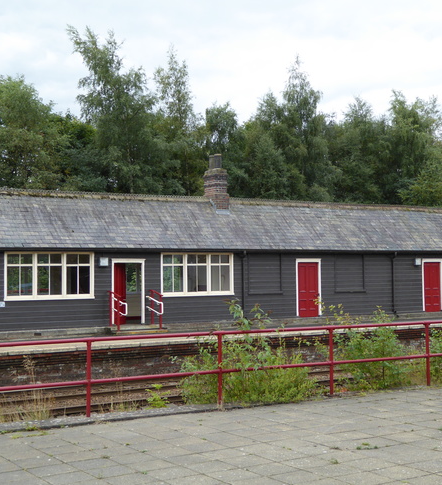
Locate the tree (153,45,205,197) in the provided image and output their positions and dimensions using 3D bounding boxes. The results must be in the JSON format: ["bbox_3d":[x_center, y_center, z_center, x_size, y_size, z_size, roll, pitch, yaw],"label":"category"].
[{"bbox_3d":[-2.014,-3.235,41.551,3.400,13.502,3.400,-1,-2,-3],"label":"tree"}]

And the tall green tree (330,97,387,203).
[{"bbox_3d":[8.047,-2.427,47.299,3.700,12.059,3.700,-1,-2,10],"label":"tall green tree"}]

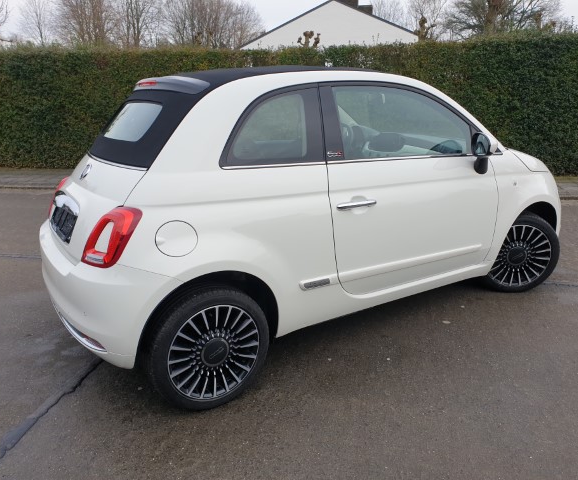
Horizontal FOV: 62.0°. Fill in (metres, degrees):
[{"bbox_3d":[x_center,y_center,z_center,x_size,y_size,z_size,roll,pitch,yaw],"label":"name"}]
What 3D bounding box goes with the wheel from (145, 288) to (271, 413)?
[{"bbox_3d":[-0.356,0.466,2.131,0.580,0.580,0.200,-11,19,-31],"label":"wheel"}]

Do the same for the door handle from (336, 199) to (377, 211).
[{"bbox_3d":[0.324,-0.163,2.247,0.245,0.036,0.050,-11,19,-31],"label":"door handle"}]

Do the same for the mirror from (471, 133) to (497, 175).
[{"bbox_3d":[1.088,-0.470,2.649,0.140,0.220,0.200,-11,19,-31],"label":"mirror"}]

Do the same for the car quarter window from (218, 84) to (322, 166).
[{"bbox_3d":[-0.067,-0.511,2.110,0.545,0.376,0.060,-9,0,-27],"label":"car quarter window"}]

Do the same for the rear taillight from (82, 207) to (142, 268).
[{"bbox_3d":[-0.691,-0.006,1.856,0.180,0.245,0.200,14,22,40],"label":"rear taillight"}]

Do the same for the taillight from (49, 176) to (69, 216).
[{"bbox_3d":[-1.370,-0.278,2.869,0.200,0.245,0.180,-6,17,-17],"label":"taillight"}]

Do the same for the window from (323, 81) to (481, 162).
[{"bbox_3d":[0.603,-0.625,2.507,1.140,0.370,0.120,-11,19,-31],"label":"window"}]

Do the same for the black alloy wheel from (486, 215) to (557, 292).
[{"bbox_3d":[1.545,0.087,3.315,0.580,0.580,0.200,0,16,4],"label":"black alloy wheel"}]

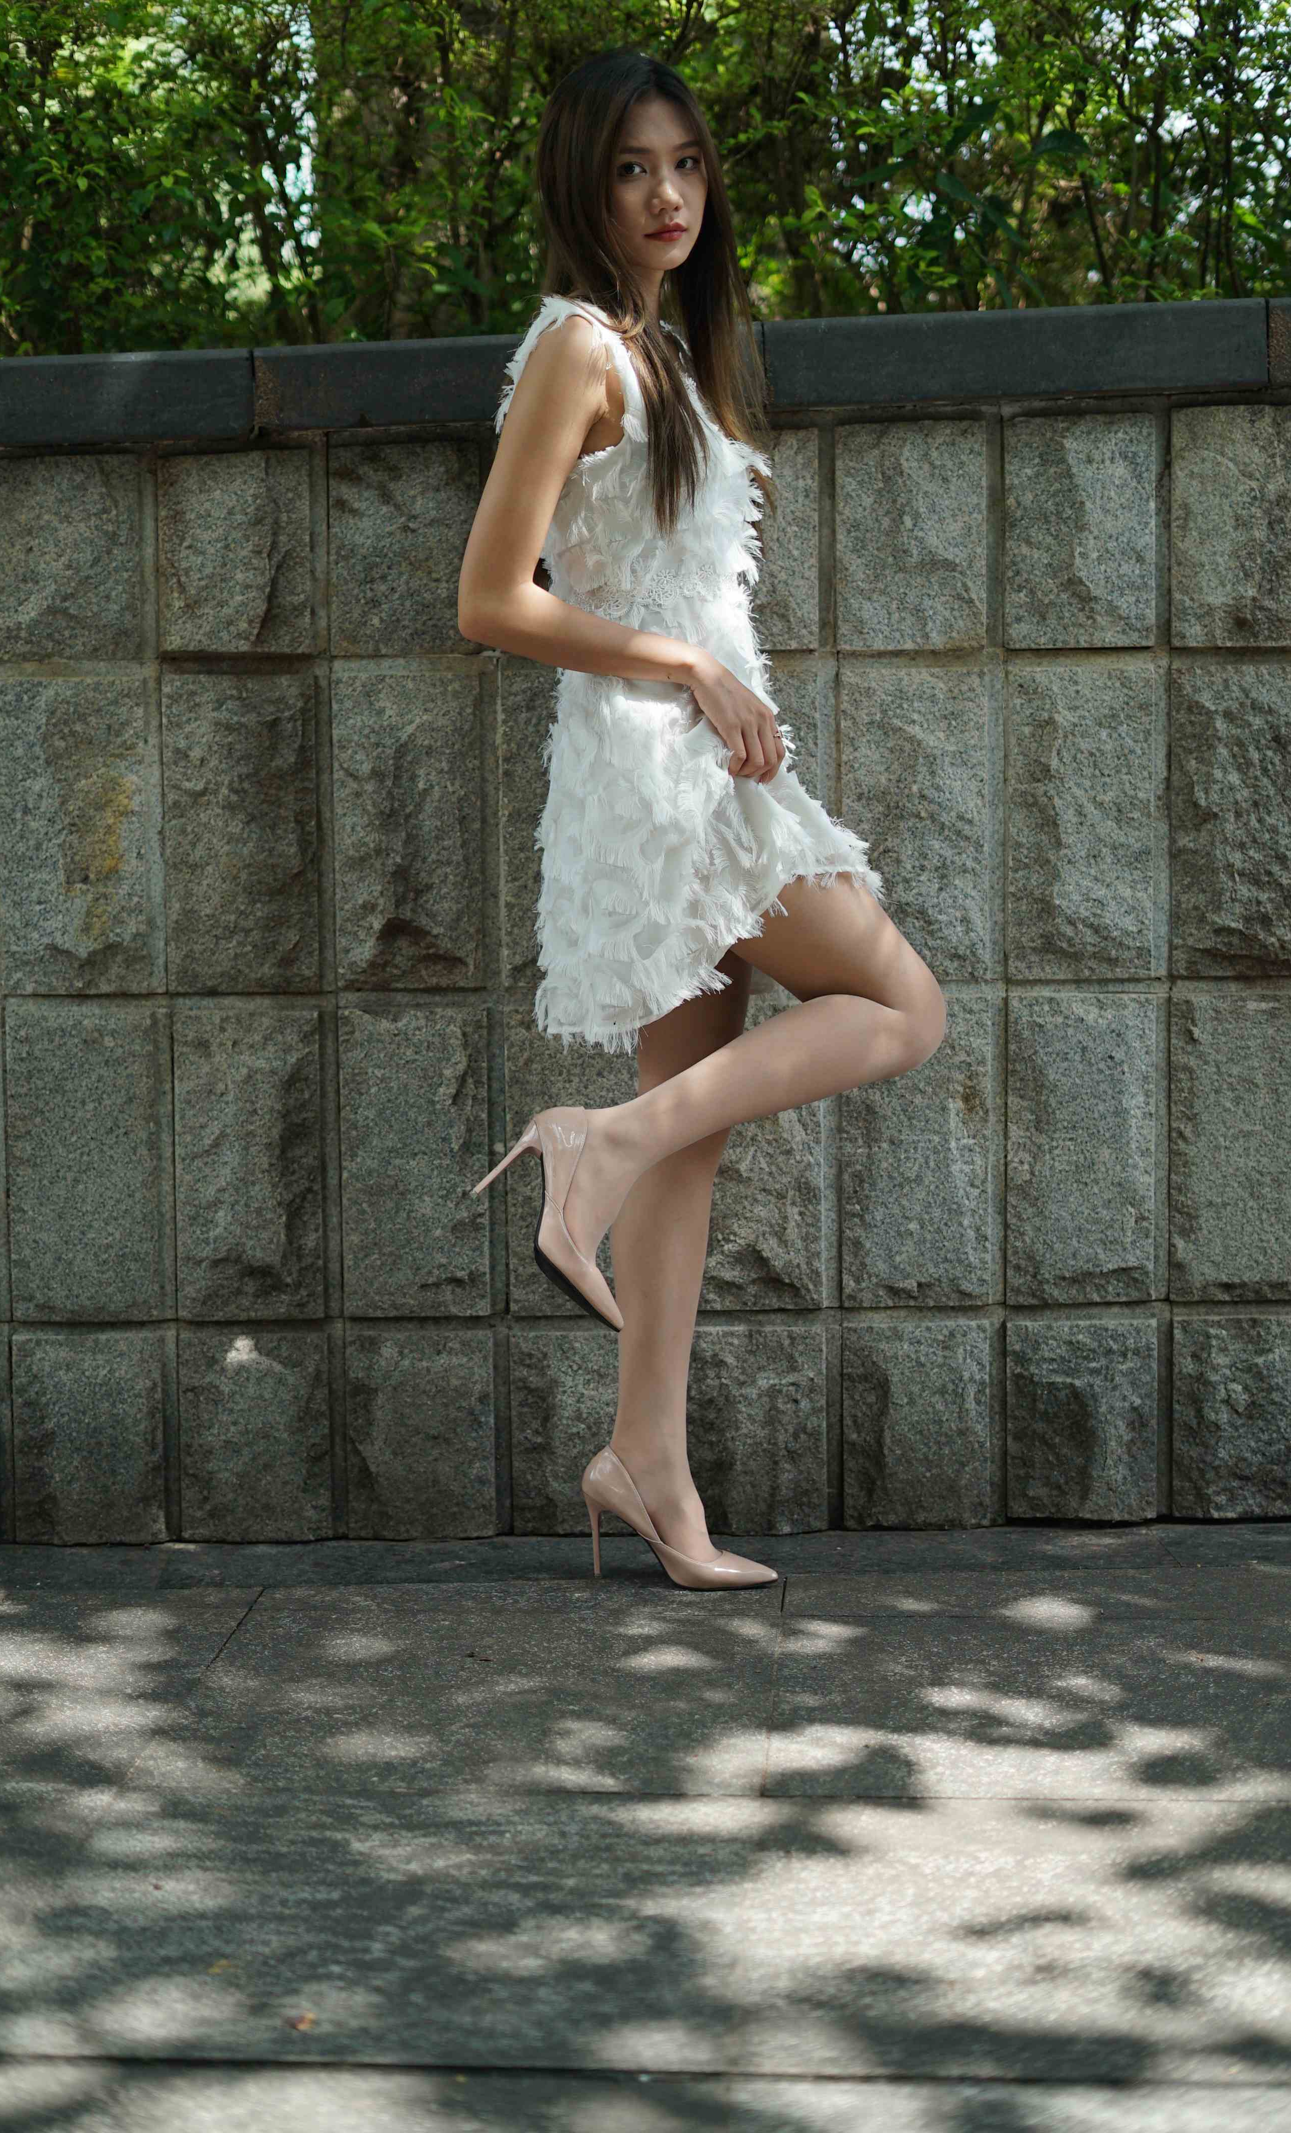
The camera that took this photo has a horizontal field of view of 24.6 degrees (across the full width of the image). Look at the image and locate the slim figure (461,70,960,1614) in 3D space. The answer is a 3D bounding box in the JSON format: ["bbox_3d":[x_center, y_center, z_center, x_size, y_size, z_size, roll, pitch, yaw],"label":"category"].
[{"bbox_3d":[0.066,-0.276,3.350,0.530,1.740,0.430,1,5,22],"label":"slim figure"}]

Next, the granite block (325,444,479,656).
[{"bbox_3d":[-0.295,-0.631,3.634,0.187,0.265,0.100,-1,4,-2],"label":"granite block"}]

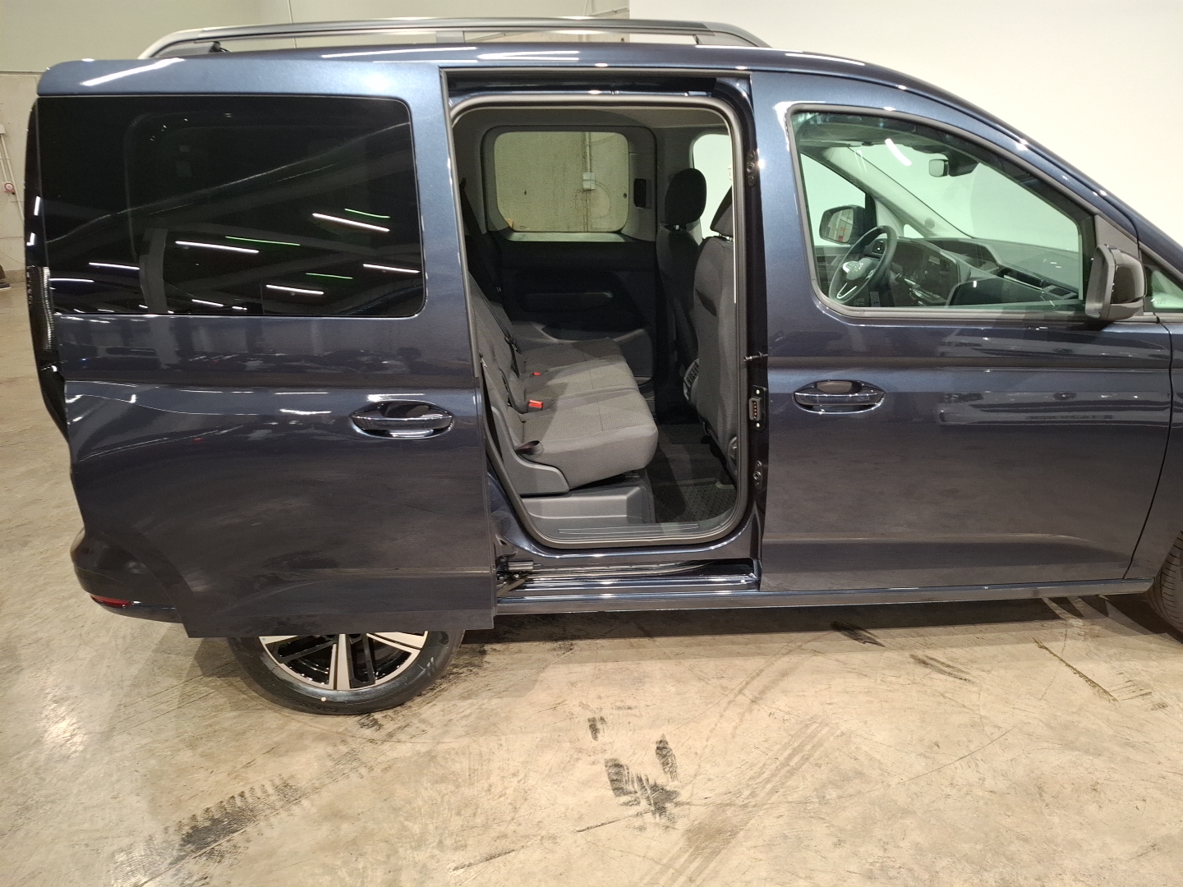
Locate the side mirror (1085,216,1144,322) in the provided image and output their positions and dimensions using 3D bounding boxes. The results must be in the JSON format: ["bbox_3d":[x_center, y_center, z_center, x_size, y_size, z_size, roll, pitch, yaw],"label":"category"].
[{"bbox_3d":[1.288,-0.438,1.959,0.225,0.255,0.230,-2,19,-2],"label":"side mirror"}]

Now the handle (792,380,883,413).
[{"bbox_3d":[0.644,-0.121,2.047,0.236,0.084,0.060,-2,19,-2],"label":"handle"}]

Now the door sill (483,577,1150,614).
[{"bbox_3d":[0.671,0.435,2.302,1.975,0.081,0.090,-2,19,-2],"label":"door sill"}]

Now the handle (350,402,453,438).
[{"bbox_3d":[-0.457,-0.058,1.901,0.241,0.085,0.060,-2,19,-2],"label":"handle"}]

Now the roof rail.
[{"bbox_3d":[-0.342,-1.009,1.960,1.580,0.088,0.060,-2,19,-2],"label":"roof rail"}]

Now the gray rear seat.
[{"bbox_3d":[-0.193,-0.446,2.871,0.725,0.830,1.270,-2,19,-2],"label":"gray rear seat"}]

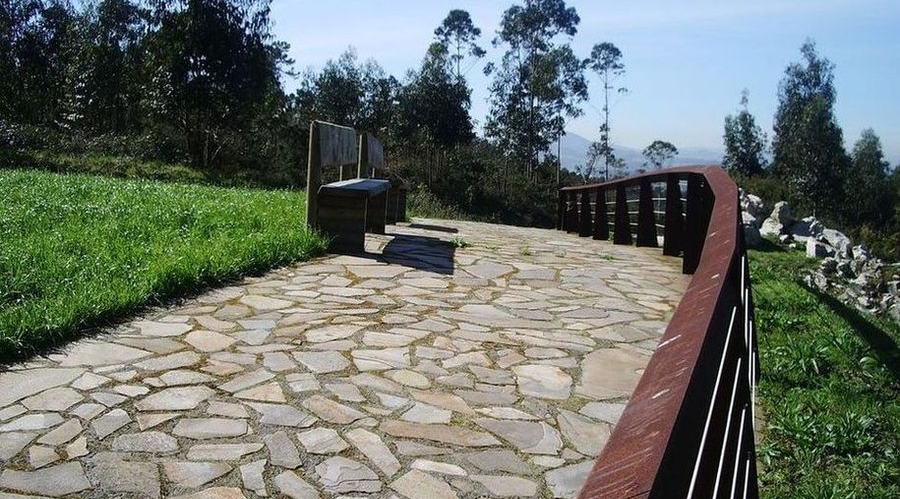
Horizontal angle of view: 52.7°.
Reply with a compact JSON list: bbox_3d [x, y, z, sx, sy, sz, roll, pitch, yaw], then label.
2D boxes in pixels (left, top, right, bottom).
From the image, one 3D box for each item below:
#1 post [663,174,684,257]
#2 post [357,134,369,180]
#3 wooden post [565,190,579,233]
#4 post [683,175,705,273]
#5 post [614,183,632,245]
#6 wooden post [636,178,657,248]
[{"bbox_3d":[2.524,-0.380,10.150,0.240,0.910,0.120,2,6,6],"label":"post"},{"bbox_3d":[-0.895,-0.726,9.300,0.090,0.900,0.100,1,6,0],"label":"post"},{"bbox_3d":[2.587,-0.803,19.200,0.240,0.910,0.120,1,6,2],"label":"wooden post"},{"bbox_3d":[2.296,-0.237,8.450,0.240,0.910,0.120,2,6,11],"label":"post"},{"bbox_3d":[2.596,-0.524,13.600,0.240,0.910,0.120,1,6,2],"label":"post"},{"bbox_3d":[2.570,-0.474,11.800,0.240,0.910,0.120,1,6,2],"label":"wooden post"}]

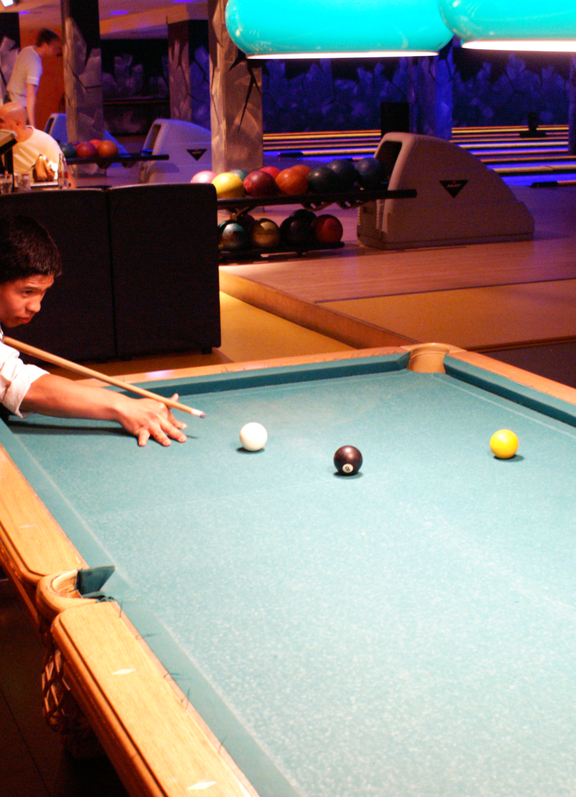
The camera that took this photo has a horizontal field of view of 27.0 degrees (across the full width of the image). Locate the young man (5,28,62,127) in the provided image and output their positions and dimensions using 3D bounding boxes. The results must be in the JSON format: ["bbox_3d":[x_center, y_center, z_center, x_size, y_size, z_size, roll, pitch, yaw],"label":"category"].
[{"bbox_3d":[-2.718,-3.052,12.800,0.620,1.730,0.500,-4,15,-12],"label":"young man"}]

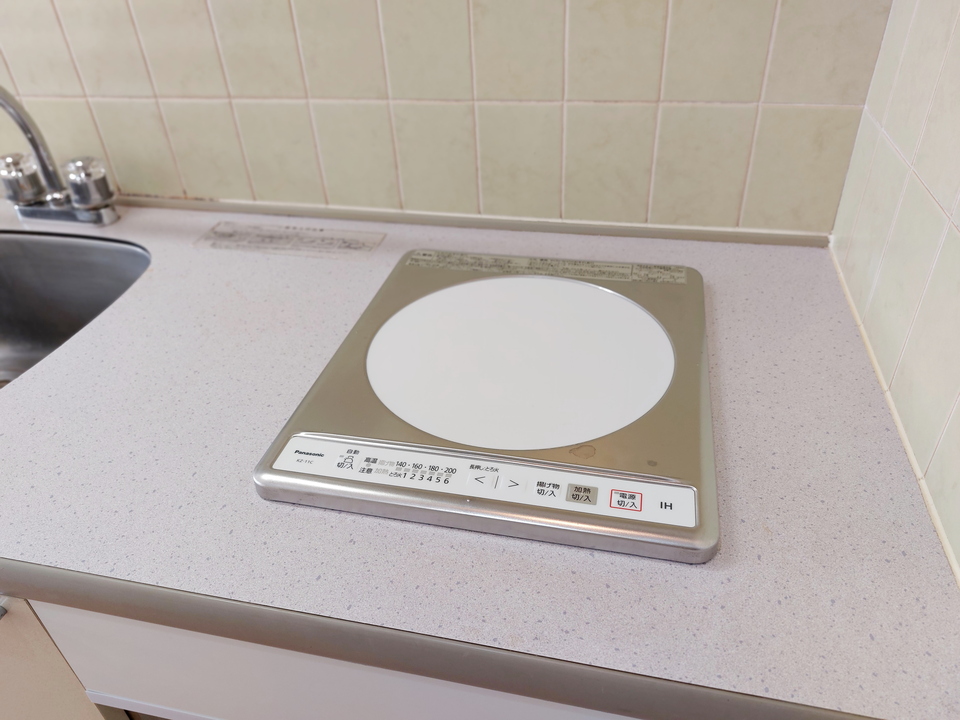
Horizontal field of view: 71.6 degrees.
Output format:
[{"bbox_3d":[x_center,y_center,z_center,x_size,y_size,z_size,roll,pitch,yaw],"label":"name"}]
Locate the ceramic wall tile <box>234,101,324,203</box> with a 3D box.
[{"bbox_3d":[-0.247,-0.259,0.832,0.098,0.125,0.008,5,35,12],"label":"ceramic wall tile"}]

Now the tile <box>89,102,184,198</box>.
[{"bbox_3d":[-0.444,-0.277,0.870,0.098,0.122,0.008,5,35,12],"label":"tile"}]

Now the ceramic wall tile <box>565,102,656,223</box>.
[{"bbox_3d":[0.146,-0.223,0.757,0.098,0.133,0.008,5,35,12],"label":"ceramic wall tile"}]

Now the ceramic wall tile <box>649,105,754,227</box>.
[{"bbox_3d":[0.244,-0.214,0.738,0.098,0.133,0.008,5,35,12],"label":"ceramic wall tile"}]

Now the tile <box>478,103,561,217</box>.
[{"bbox_3d":[0.048,-0.231,0.776,0.098,0.132,0.008,5,35,12],"label":"tile"}]

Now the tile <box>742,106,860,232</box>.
[{"bbox_3d":[0.343,-0.205,0.720,0.098,0.135,0.008,5,35,12],"label":"tile"}]

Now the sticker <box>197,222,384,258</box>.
[{"bbox_3d":[-0.231,-0.147,0.812,0.231,0.001,0.069,6,36,13],"label":"sticker"}]

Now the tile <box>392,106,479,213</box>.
[{"bbox_3d":[-0.051,-0.240,0.795,0.098,0.130,0.008,5,35,12],"label":"tile"}]

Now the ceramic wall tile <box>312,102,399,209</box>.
[{"bbox_3d":[-0.149,-0.250,0.814,0.098,0.127,0.008,5,35,12],"label":"ceramic wall tile"}]

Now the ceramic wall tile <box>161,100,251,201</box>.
[{"bbox_3d":[-0.346,-0.268,0.851,0.098,0.124,0.008,5,35,12],"label":"ceramic wall tile"}]

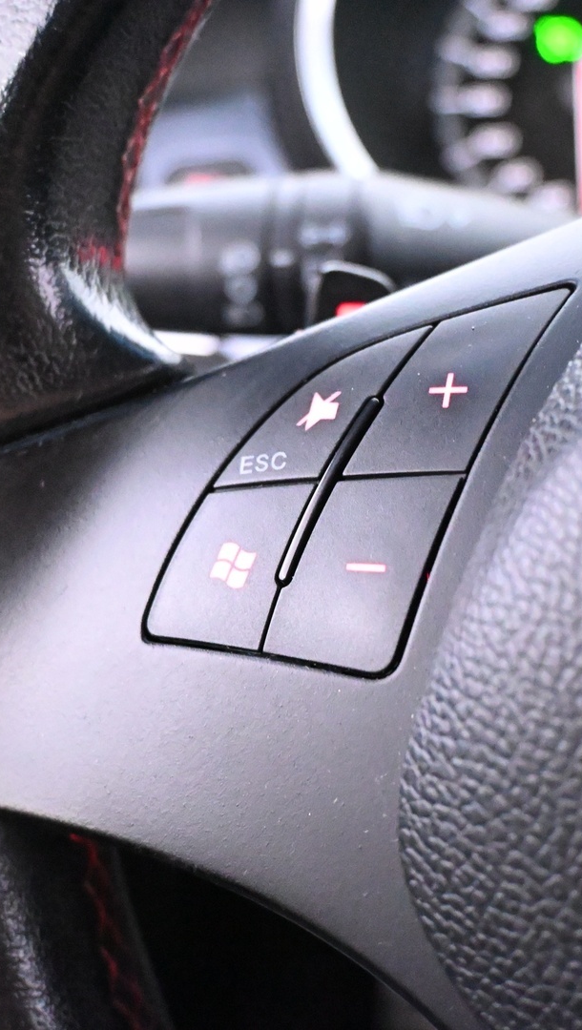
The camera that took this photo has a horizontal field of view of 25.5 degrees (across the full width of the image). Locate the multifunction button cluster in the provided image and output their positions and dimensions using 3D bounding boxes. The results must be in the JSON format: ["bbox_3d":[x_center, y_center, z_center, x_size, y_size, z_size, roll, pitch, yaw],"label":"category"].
[{"bbox_3d":[0.009,-0.004,0.169,0.051,0.051,0.014,2,-13,15],"label":"multifunction button cluster"}]

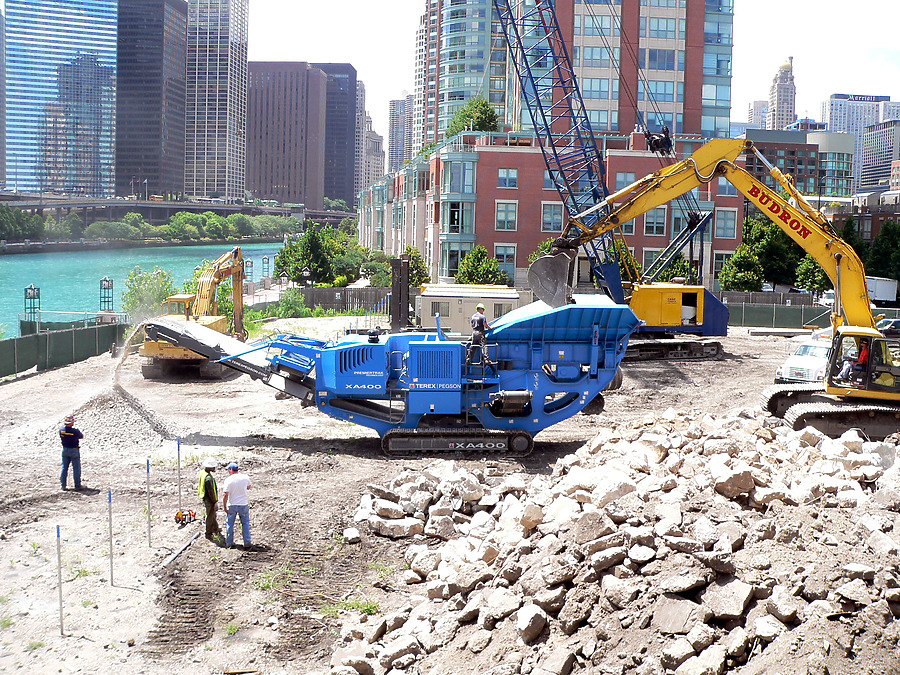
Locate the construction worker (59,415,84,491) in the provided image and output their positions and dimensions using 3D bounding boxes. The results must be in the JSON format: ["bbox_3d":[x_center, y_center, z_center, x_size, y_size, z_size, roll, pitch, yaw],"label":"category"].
[{"bbox_3d":[-9.153,2.779,22.584,0.550,1.800,0.400,2,7,2],"label":"construction worker"}]

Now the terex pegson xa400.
[{"bbox_3d":[-1.841,1.063,29.186,14.824,4.600,3.900,1,7,-2],"label":"terex pegson xa400"}]

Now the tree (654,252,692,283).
[{"bbox_3d":[18.916,-4.865,78.691,3.900,5.000,3.900,1,7,0],"label":"tree"}]

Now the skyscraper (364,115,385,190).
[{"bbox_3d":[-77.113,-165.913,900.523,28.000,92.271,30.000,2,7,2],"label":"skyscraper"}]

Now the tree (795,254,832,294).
[{"bbox_3d":[31.682,-4.844,80.691,3.600,5.000,3.600,1,7,0],"label":"tree"}]

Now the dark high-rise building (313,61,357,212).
[{"bbox_3d":[-105.942,-166.190,792.949,48.000,120.776,40.000,2,7,2],"label":"dark high-rise building"}]

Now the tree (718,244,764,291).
[{"bbox_3d":[21.855,-4.648,69.735,3.200,4.542,3.200,1,7,0],"label":"tree"}]

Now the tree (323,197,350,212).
[{"bbox_3d":[-77.459,-90.149,639.289,18.000,12.180,18.000,1,7,0],"label":"tree"}]

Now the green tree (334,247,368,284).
[{"bbox_3d":[-10.055,-7.186,94.788,3.700,3.639,3.700,1,7,0],"label":"green tree"}]

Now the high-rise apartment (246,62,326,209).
[{"bbox_3d":[-117.225,-141.180,674.046,54.000,102.366,46.000,2,7,2],"label":"high-rise apartment"}]

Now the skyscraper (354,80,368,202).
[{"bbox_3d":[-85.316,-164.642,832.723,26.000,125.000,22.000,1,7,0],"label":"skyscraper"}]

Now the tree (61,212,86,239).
[{"bbox_3d":[-116.550,-34.481,289.516,7.600,8.295,7.600,1,7,0],"label":"tree"}]

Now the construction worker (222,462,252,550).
[{"bbox_3d":[-4.354,3.435,19.171,0.550,1.770,0.370,-1,7,-20],"label":"construction worker"}]

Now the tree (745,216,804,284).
[{"bbox_3d":[30.256,-7.607,86.444,6.400,9.000,6.400,1,7,0],"label":"tree"}]

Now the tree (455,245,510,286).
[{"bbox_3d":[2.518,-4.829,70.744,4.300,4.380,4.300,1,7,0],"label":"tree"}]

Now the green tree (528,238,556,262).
[{"bbox_3d":[8.458,-5.434,78.648,3.900,5.700,3.900,1,7,0],"label":"green tree"}]

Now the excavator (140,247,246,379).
[{"bbox_3d":[-11.311,-1.490,44.433,3.400,5.500,9.900,1,7,2],"label":"excavator"}]

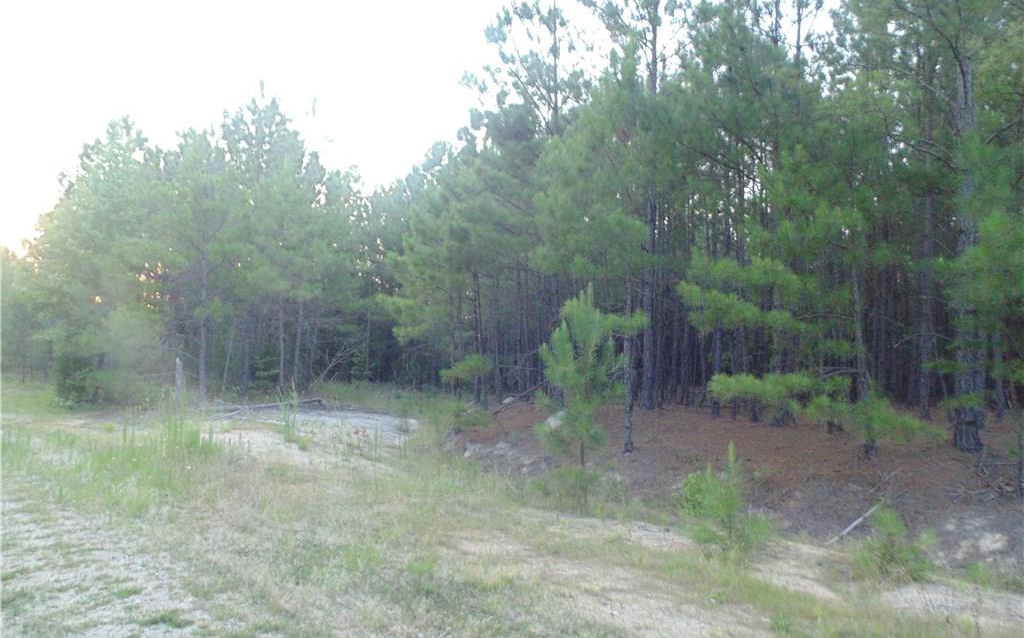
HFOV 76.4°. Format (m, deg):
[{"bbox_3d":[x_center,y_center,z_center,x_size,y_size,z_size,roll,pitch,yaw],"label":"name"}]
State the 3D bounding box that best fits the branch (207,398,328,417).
[{"bbox_3d":[-6.036,2.176,16.000,2.950,0.330,0.450,1,-2,-17],"label":"branch"}]

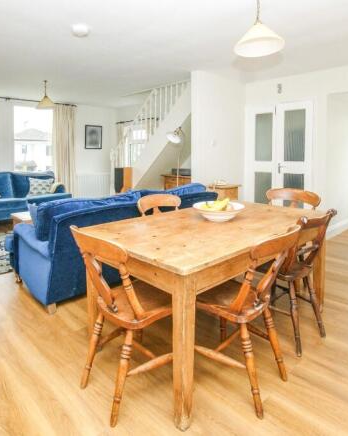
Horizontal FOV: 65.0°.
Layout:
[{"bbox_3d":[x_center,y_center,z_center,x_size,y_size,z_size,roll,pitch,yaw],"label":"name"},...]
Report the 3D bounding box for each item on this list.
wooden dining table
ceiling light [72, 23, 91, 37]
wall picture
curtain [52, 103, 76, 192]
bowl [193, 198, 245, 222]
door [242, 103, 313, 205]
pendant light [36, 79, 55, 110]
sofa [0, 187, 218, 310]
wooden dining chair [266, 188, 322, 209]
[{"bbox_3d":[0.312,0.406,1.965,1.650,0.775,0.970,-10,15,-41],"label":"wooden dining table"},{"bbox_3d":[-0.898,-1.829,2.650,0.150,0.050,0.150,0,11,0],"label":"ceiling light"},{"bbox_3d":[-1.916,-1.933,6.550,0.420,0.580,0.030,-7,11,-38],"label":"wall picture"},{"bbox_3d":[-2.414,-1.331,6.020,0.520,2.320,0.140,-7,11,-38],"label":"curtain"},{"bbox_3d":[0.320,-0.054,1.970,0.360,0.125,0.360,0,11,0],"label":"bowl"},{"bbox_3d":[1.695,-0.839,4.450,1.030,2.030,0.090,8,14,36],"label":"door"},{"bbox_3d":[-1.945,-1.865,4.150,0.260,0.430,0.260,0,8,0],"label":"pendant light"},{"bbox_3d":[-0.492,0.147,2.876,1.980,0.910,0.950,-7,11,-38],"label":"sofa"},{"bbox_3d":[1.040,0.220,2.580,0.470,0.910,0.500,7,11,41],"label":"wooden dining chair"}]

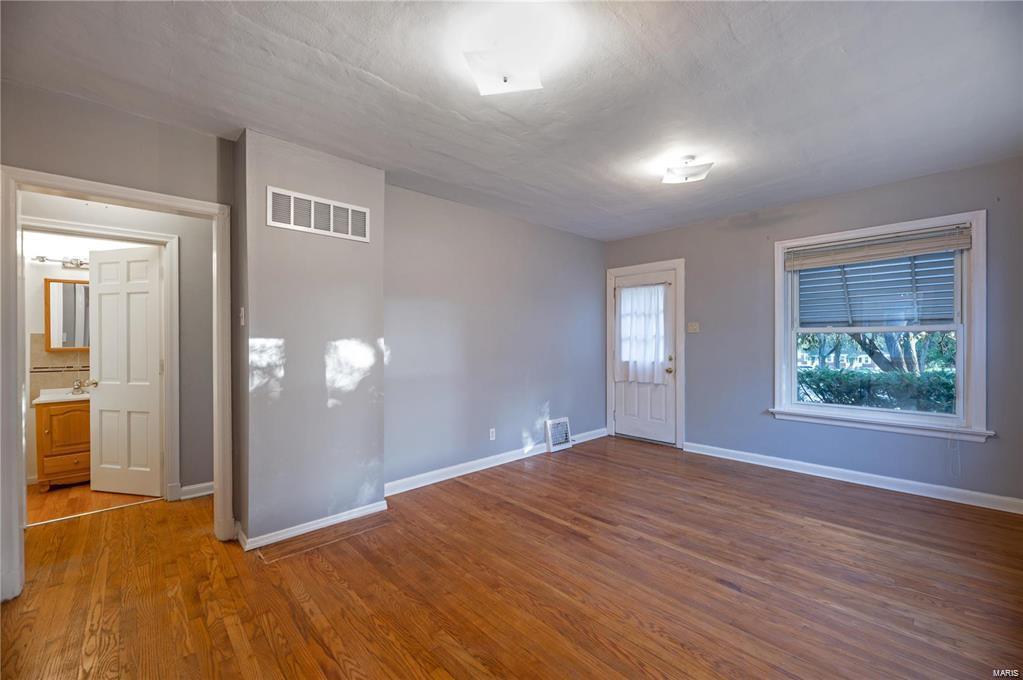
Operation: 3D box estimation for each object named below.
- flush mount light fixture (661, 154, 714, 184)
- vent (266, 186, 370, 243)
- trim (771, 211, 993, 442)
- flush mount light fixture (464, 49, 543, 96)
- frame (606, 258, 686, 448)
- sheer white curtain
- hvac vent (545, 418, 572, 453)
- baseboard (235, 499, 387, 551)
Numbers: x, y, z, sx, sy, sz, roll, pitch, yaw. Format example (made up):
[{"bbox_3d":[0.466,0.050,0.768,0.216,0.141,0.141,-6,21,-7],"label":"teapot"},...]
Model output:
[{"bbox_3d":[1.190,-1.168,2.705,0.294,0.154,0.294,0,0,10],"label":"flush mount light fixture"},{"bbox_3d":[-1.266,-0.823,2.659,0.633,0.244,0.026,0,0,-41],"label":"vent"},{"bbox_3d":[3.097,-0.097,3.477,1.442,1.740,0.113,0,0,45],"label":"trim"},{"bbox_3d":[-0.024,-1.167,1.673,0.294,0.154,0.294,0,0,10],"label":"flush mount light fixture"},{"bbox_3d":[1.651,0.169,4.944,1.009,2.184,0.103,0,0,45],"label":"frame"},{"bbox_3d":[1.584,-0.068,4.924,0.685,1.215,0.062,0,0,45],"label":"sheer white curtain"},{"bbox_3d":[0.551,1.090,4.597,0.348,0.345,0.069,0,0,-43],"label":"hvac vent"},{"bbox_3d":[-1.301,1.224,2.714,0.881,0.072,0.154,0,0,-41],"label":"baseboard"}]

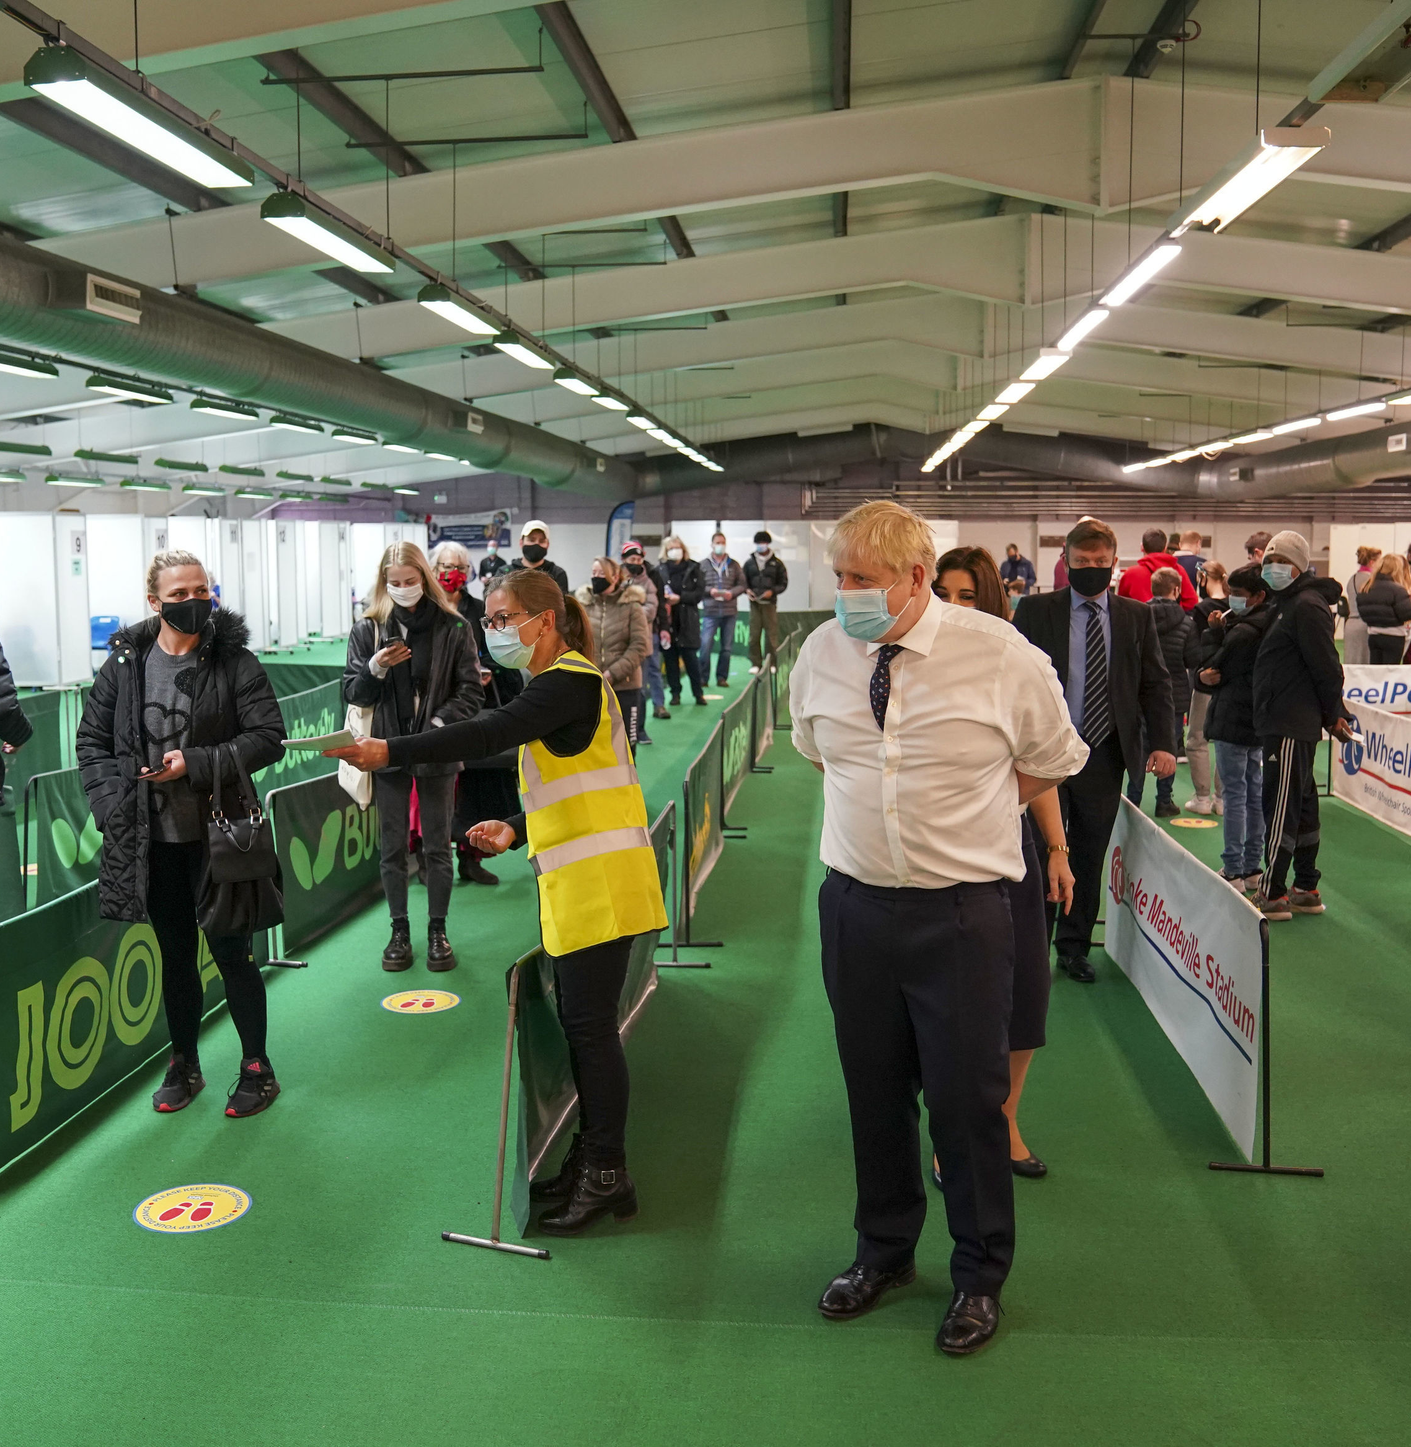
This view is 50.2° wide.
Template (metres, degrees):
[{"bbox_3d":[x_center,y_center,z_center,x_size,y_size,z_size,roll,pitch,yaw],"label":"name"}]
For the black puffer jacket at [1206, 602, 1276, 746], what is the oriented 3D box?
[{"bbox_3d":[2.684,-0.243,7.444,0.310,0.660,0.410,-3,7,-21],"label":"black puffer jacket"}]

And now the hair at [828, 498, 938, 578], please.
[{"bbox_3d":[0.367,-0.384,3.156,0.200,0.175,0.240,6,9,43],"label":"hair"}]

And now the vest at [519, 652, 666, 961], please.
[{"bbox_3d":[-0.285,0.201,3.808,0.370,0.740,0.430,-3,7,-15],"label":"vest"}]

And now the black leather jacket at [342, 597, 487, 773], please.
[{"bbox_3d":[-1.175,-0.143,6.056,0.540,0.690,0.330,-1,7,-9],"label":"black leather jacket"}]

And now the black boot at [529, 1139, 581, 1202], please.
[{"bbox_3d":[-0.345,1.152,3.965,0.270,0.170,0.100,-2,7,-17],"label":"black boot"}]

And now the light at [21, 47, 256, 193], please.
[{"bbox_3d":[-2.167,-2.358,5.922,0.220,0.140,1.520,0,7,5],"label":"light"}]

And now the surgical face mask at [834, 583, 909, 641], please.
[{"bbox_3d":[0.337,-0.228,3.115,0.088,0.118,0.140,-15,14,-36],"label":"surgical face mask"}]

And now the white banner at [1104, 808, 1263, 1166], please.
[{"bbox_3d":[1.580,0.712,5.203,0.050,0.680,2.281,0,7,4],"label":"white banner"}]

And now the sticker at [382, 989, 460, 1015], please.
[{"bbox_3d":[-1.050,1.030,5.574,0.310,0.005,0.310,1,7,5],"label":"sticker"}]

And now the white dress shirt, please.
[{"bbox_3d":[0.499,0.040,3.223,0.590,0.620,0.390,4,8,29],"label":"white dress shirt"}]

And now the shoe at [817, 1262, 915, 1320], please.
[{"bbox_3d":[0.385,1.250,3.401,0.280,0.105,0.105,-6,9,-40],"label":"shoe"}]

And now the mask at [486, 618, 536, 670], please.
[{"bbox_3d":[-0.477,-0.198,3.735,0.105,0.125,0.135,-14,12,-24],"label":"mask"}]

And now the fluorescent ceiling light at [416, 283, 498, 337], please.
[{"bbox_3d":[-1.744,-2.972,10.866,0.220,0.120,1.584,1,7,5],"label":"fluorescent ceiling light"}]

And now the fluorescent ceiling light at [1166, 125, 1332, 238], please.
[{"bbox_3d":[2.513,-2.528,7.088,0.280,0.100,1.820,0,7,5],"label":"fluorescent ceiling light"}]

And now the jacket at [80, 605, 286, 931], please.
[{"bbox_3d":[-1.571,0.122,4.511,0.580,0.940,0.370,1,7,6],"label":"jacket"}]

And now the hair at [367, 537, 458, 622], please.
[{"bbox_3d":[-1.189,-0.567,6.072,0.370,0.340,0.270,-1,7,-6],"label":"hair"}]

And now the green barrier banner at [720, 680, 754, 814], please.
[{"bbox_3d":[0.233,0.107,10.058,0.040,0.610,2.280,1,7,6],"label":"green barrier banner"}]

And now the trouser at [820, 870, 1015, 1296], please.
[{"bbox_3d":[0.468,0.783,3.312,0.410,0.950,0.340,2,7,24],"label":"trouser"}]

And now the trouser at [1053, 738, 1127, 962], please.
[{"bbox_3d":[1.525,0.472,5.869,0.360,0.940,0.270,0,7,0],"label":"trouser"}]

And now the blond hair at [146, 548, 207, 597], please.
[{"bbox_3d":[-1.565,-0.439,4.459,0.160,0.160,0.180,-5,12,-38],"label":"blond hair"}]

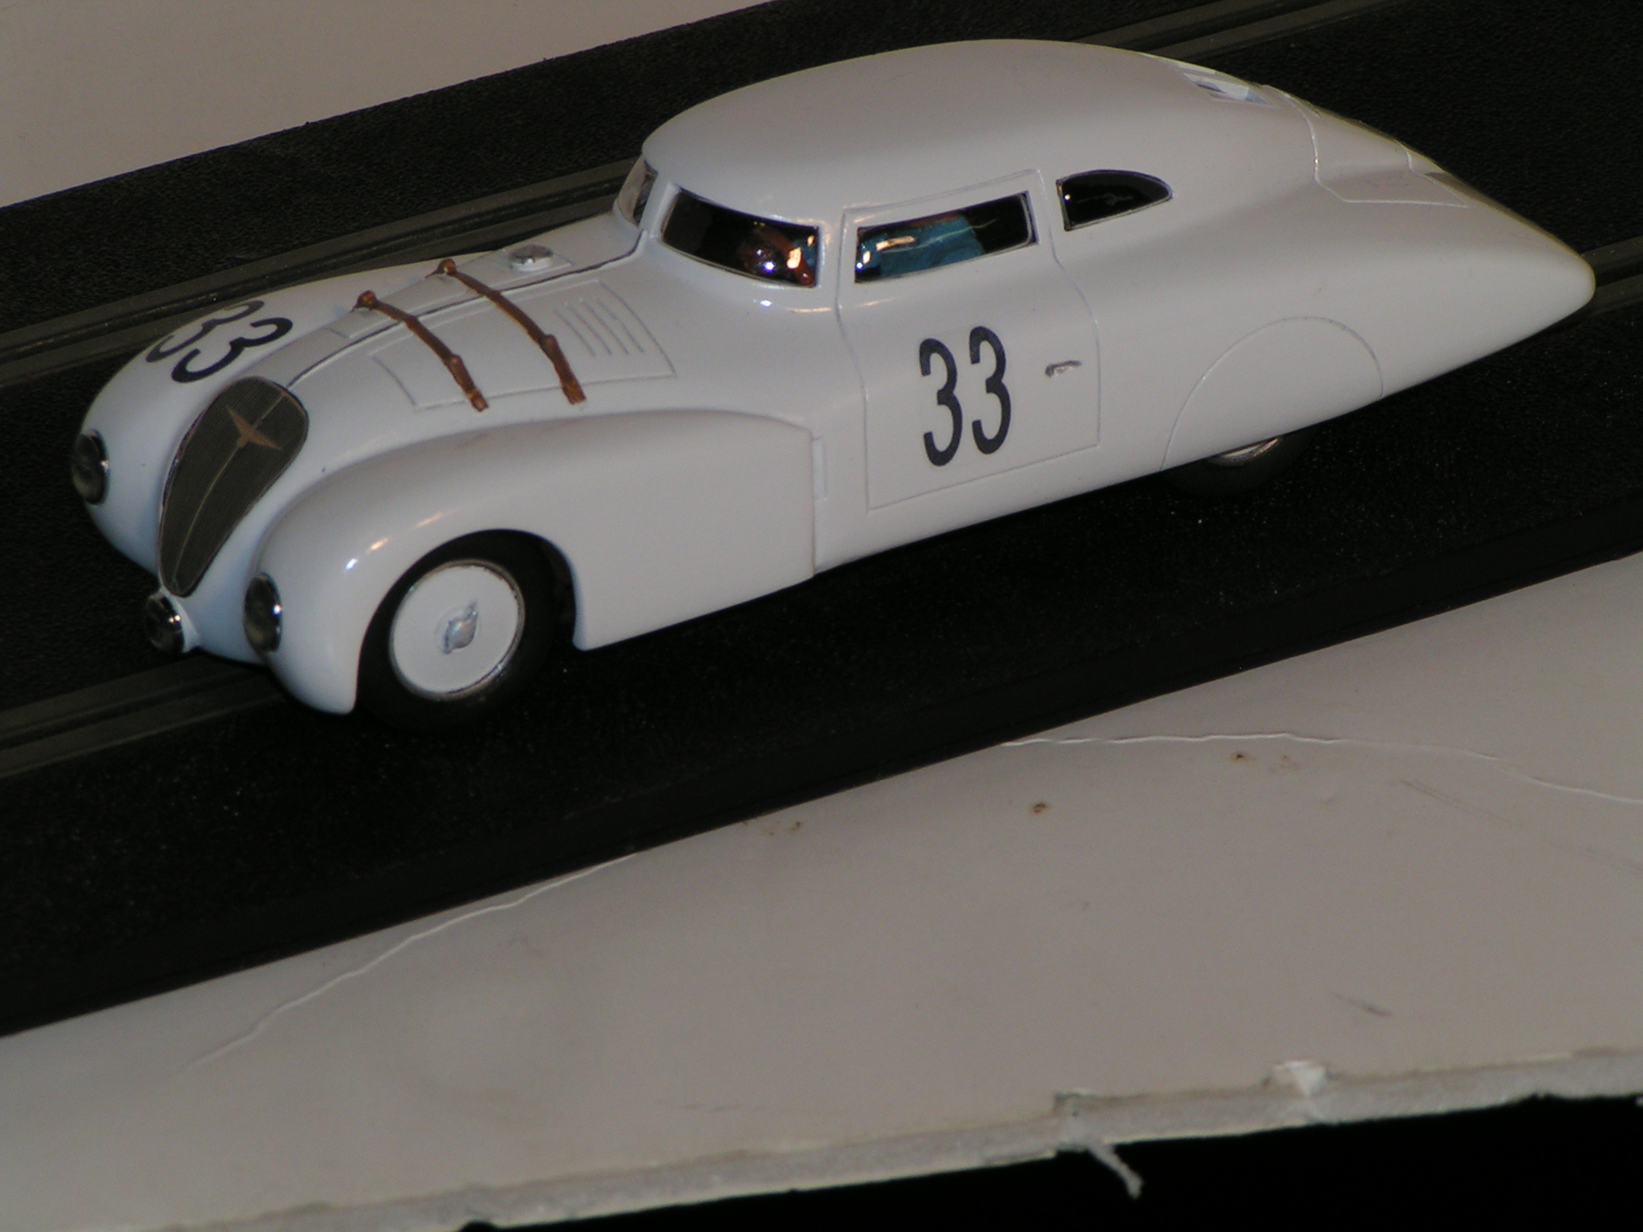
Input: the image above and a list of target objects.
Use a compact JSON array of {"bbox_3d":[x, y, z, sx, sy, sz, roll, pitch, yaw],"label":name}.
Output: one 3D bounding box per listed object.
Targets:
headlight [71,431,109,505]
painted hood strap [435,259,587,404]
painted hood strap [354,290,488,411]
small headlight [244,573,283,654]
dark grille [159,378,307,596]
[{"bbox_3d":[-0.067,-0.014,0.898,0.002,0.007,0.007,-11,26,-26],"label":"headlight"},{"bbox_3d":[-0.029,-0.027,0.890,0.002,0.006,0.032,-16,28,-23],"label":"painted hood strap"},{"bbox_3d":[-0.037,-0.025,0.887,0.002,0.005,0.028,-16,28,-23],"label":"painted hood strap"},{"bbox_3d":[-0.049,0.000,0.867,0.002,0.007,0.007,-11,26,-26],"label":"small headlight"},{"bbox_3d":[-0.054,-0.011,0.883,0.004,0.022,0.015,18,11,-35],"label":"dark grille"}]

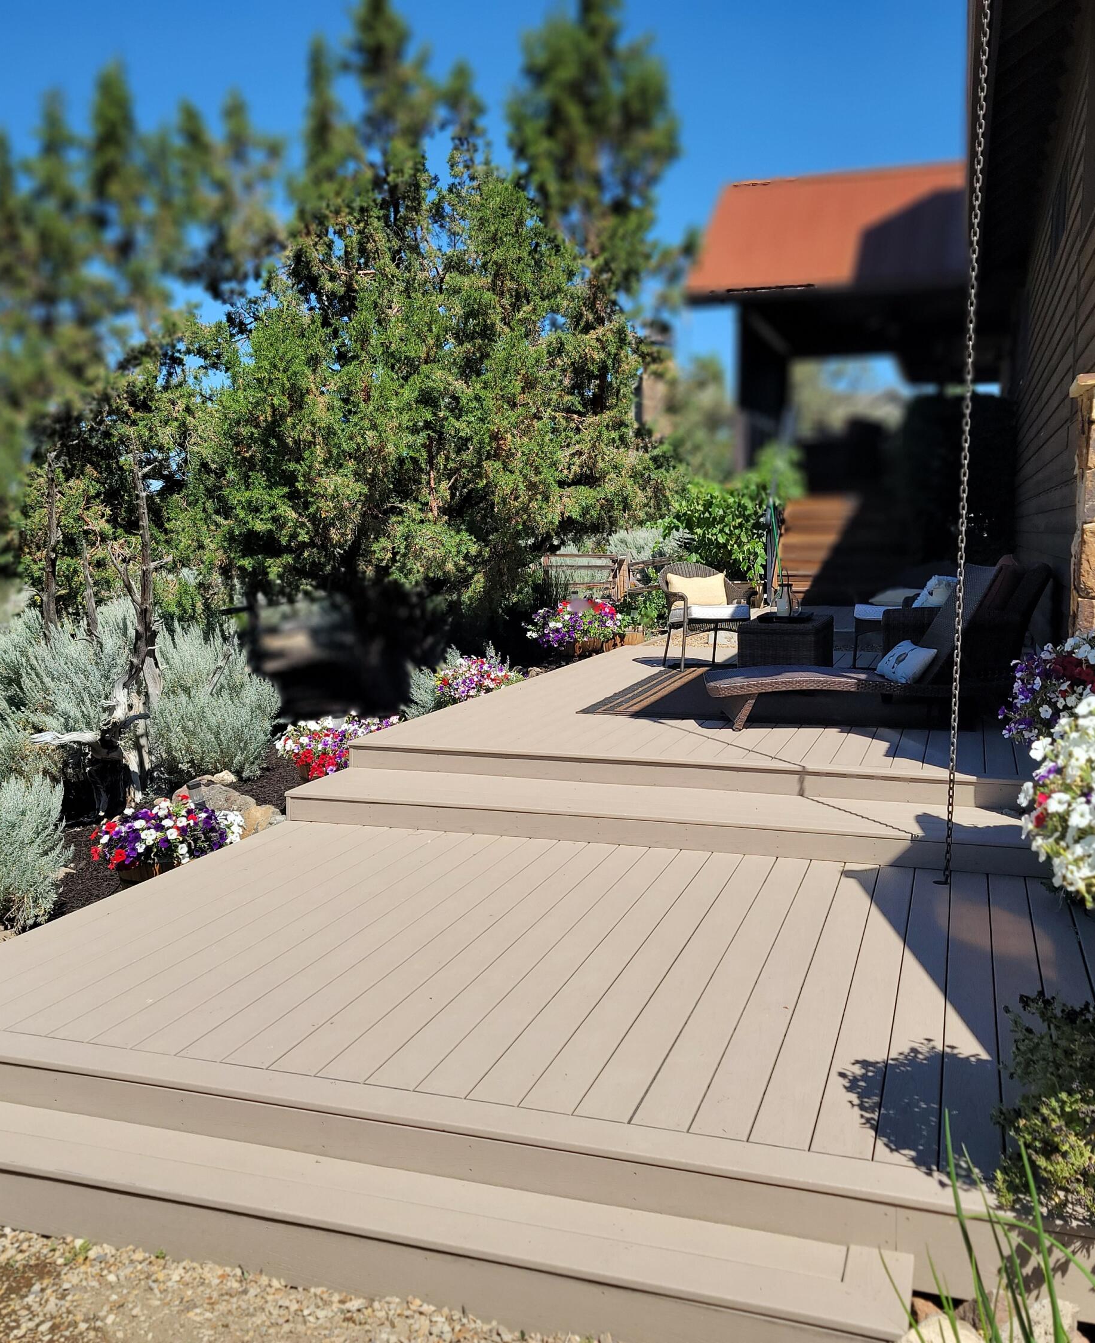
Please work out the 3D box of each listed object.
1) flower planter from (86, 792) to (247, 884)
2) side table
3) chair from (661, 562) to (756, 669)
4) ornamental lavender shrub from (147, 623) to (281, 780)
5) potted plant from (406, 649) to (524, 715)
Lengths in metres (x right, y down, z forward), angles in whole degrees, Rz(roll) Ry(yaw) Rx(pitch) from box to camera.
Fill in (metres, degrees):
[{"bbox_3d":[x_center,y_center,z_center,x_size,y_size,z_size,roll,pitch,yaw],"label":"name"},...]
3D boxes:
[{"bbox_3d":[-1.707,0.762,5.800,0.670,0.450,0.620,-2,7,-17],"label":"flower planter"},{"bbox_3d":[1.837,-0.165,9.931,0.550,0.455,1.080,2,7,18],"label":"side table"},{"bbox_3d":[1.311,-0.467,10.728,0.670,0.870,0.640,-2,7,-19],"label":"chair"},{"bbox_3d":[-2.064,0.195,8.000,0.820,0.980,0.820,-2,7,-14],"label":"ornamental lavender shrub"},{"bbox_3d":[-0.602,0.075,9.200,0.800,0.500,0.700,0,7,-4],"label":"potted plant"}]

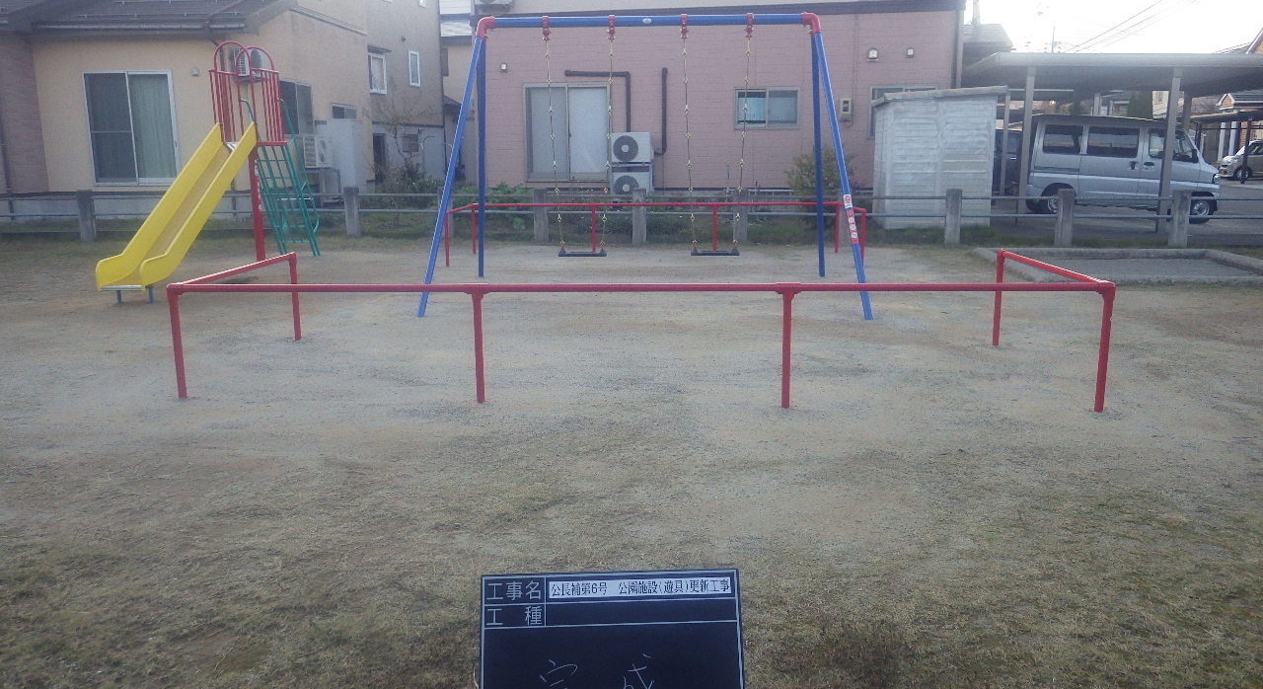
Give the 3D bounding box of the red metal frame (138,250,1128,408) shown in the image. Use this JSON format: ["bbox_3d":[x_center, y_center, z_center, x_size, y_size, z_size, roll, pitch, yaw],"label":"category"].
[{"bbox_3d":[0.036,-0.172,5.907,5.229,0.695,1.732,0,12,2],"label":"red metal frame"}]

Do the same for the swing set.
[{"bbox_3d":[0.148,-1.789,8.838,3.940,2.643,2.612,0,12,3],"label":"swing set"}]

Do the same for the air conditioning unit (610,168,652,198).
[{"bbox_3d":[-0.009,-2.968,17.200,0.770,0.560,0.300,2,12,11],"label":"air conditioning unit"}]

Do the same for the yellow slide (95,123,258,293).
[{"bbox_3d":[-4.774,-1.585,9.797,0.460,1.638,3.037,0,12,-1],"label":"yellow slide"}]

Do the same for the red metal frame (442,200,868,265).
[{"bbox_3d":[0.313,-1.492,12.163,5.216,0.695,1.674,0,12,1],"label":"red metal frame"}]

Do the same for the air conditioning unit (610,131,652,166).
[{"bbox_3d":[0.000,-3.712,17.200,0.770,0.560,0.300,2,12,11],"label":"air conditioning unit"}]

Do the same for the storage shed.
[{"bbox_3d":[5.348,-3.234,15.879,2.000,2.330,0.950,0,12,2],"label":"storage shed"}]

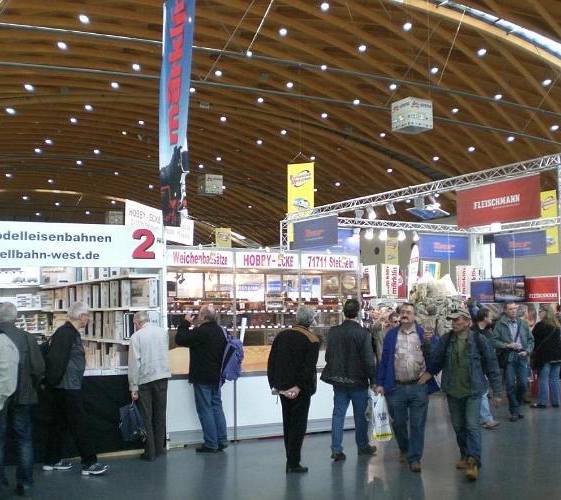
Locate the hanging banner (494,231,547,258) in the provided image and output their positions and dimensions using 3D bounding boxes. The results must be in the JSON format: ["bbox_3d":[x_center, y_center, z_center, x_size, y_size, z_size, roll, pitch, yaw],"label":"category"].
[{"bbox_3d":[7.704,-0.177,23.600,0.040,0.780,2.200,2,-5,-27],"label":"hanging banner"}]

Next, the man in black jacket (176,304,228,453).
[{"bbox_3d":[-0.938,1.555,8.966,0.500,1.771,0.500,-3,-5,37],"label":"man in black jacket"}]

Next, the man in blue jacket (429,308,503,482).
[{"bbox_3d":[1.942,1.484,7.711,0.740,1.729,0.500,-1,-4,14],"label":"man in blue jacket"}]

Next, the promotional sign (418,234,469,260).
[{"bbox_3d":[5.522,-0.091,24.800,2.150,0.820,0.040,2,-5,-28],"label":"promotional sign"}]

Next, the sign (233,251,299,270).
[{"bbox_3d":[-0.164,0.150,9.758,0.926,0.250,0.030,2,-4,-27],"label":"sign"}]

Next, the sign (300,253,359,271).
[{"bbox_3d":[0.676,0.174,10.202,0.940,0.230,0.040,2,-5,-28],"label":"sign"}]

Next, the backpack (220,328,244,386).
[{"bbox_3d":[-0.586,1.269,8.850,0.240,0.600,0.300,-3,-5,32],"label":"backpack"}]

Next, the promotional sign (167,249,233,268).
[{"bbox_3d":[-1.016,0.112,9.296,0.940,0.230,0.040,2,-5,-28],"label":"promotional sign"}]

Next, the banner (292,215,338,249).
[{"bbox_3d":[0.960,-0.468,20.425,0.030,0.800,2.450,2,-4,-27],"label":"banner"}]

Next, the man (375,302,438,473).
[{"bbox_3d":[1.380,1.479,8.088,0.640,1.793,0.420,-1,-4,10],"label":"man"}]

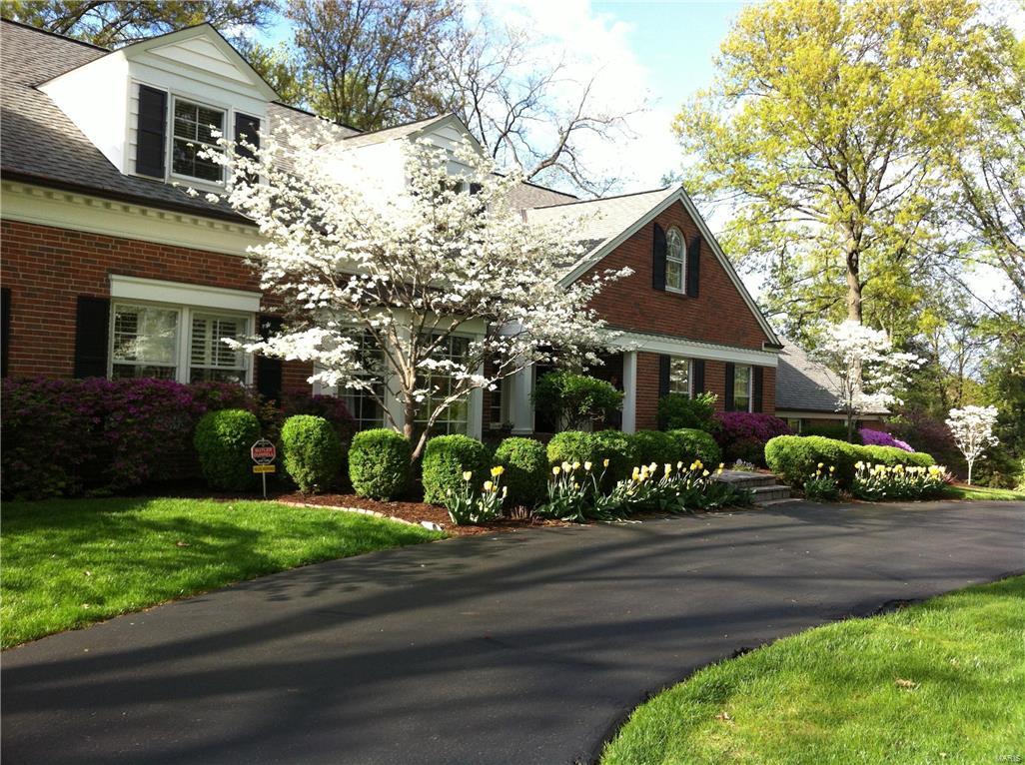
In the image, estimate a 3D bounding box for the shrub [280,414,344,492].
[{"bbox_3d":[-2.362,0.833,12.200,0.750,0.924,0.750,2,-1,-11],"label":"shrub"}]

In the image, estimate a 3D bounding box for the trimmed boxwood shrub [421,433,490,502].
[{"bbox_3d":[-0.638,0.978,11.700,0.770,0.792,0.770,1,-1,-3],"label":"trimmed boxwood shrub"}]

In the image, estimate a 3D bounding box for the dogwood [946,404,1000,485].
[{"bbox_3d":[9.115,1.259,20.500,1.070,1.588,1.070,1,-2,24],"label":"dogwood"}]

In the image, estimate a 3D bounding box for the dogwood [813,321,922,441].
[{"bbox_3d":[7.850,0.344,23.000,2.400,3.465,2.300,1,-2,19],"label":"dogwood"}]

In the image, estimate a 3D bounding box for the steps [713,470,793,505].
[{"bbox_3d":[3.281,1.536,14.950,1.100,0.310,1.550,0,-2,40],"label":"steps"}]

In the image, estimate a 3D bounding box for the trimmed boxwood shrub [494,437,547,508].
[{"bbox_3d":[0.096,1.024,11.700,0.620,0.795,0.620,1,-1,1],"label":"trimmed boxwood shrub"}]

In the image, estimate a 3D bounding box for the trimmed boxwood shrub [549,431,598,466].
[{"bbox_3d":[0.718,0.998,12.300,0.660,0.868,0.660,1,-1,3],"label":"trimmed boxwood shrub"}]

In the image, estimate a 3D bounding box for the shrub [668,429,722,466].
[{"bbox_3d":[2.449,1.053,13.900,0.740,0.884,0.740,1,-1,10],"label":"shrub"}]

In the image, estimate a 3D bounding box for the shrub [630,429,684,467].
[{"bbox_3d":[1.856,1.047,13.300,0.700,0.875,0.700,1,-1,8],"label":"shrub"}]

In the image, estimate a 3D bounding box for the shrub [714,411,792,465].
[{"bbox_3d":[4.830,1.160,20.800,1.500,1.136,1.800,0,-2,40],"label":"shrub"}]

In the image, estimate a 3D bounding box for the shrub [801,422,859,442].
[{"bbox_3d":[8.149,1.592,26.500,1.300,1.163,1.600,0,-2,40],"label":"shrub"}]

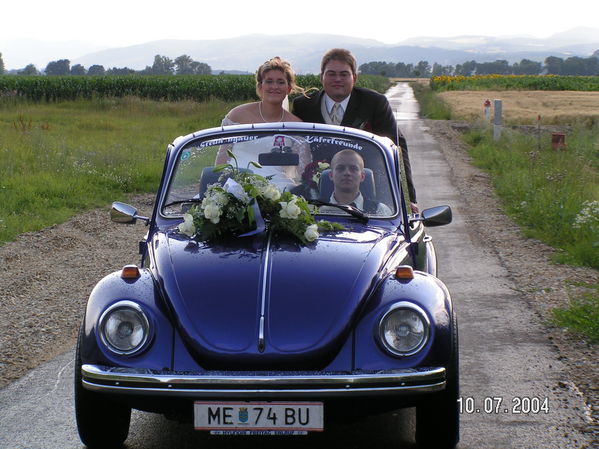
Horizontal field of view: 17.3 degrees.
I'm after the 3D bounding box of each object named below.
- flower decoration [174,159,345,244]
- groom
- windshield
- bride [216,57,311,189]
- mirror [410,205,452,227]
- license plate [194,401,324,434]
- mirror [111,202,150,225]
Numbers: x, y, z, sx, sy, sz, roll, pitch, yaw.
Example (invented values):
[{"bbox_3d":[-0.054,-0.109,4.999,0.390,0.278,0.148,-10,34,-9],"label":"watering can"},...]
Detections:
[{"bbox_3d":[-0.177,-0.096,8.970,0.740,0.370,0.380,0,4,3],"label":"flower decoration"},{"bbox_3d":[0.284,-0.209,10.580,0.650,1.420,0.580,0,4,3],"label":"groom"},{"bbox_3d":[-0.095,-0.239,9.320,1.100,0.460,0.090,0,-24,3],"label":"windshield"},{"bbox_3d":[-0.194,-0.204,10.600,0.560,1.400,0.500,0,4,3],"label":"bride"},{"bbox_3d":[0.621,-0.042,9.280,0.195,0.105,0.100,0,4,3],"label":"mirror"},{"bbox_3d":[-0.161,0.773,7.920,0.525,0.127,0.025,0,4,3],"label":"license plate"},{"bbox_3d":[-0.802,-0.052,9.360,0.190,0.105,0.100,0,4,3],"label":"mirror"}]

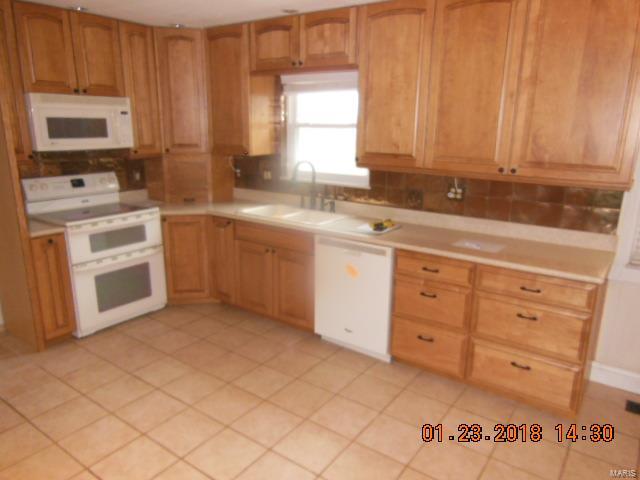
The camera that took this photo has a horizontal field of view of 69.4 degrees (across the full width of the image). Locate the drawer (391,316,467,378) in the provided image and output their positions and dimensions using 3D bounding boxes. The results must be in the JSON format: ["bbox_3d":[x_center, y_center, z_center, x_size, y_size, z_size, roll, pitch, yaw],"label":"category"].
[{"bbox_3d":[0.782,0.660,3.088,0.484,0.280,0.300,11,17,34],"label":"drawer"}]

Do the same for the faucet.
[{"bbox_3d":[-0.104,-0.421,3.867,0.060,0.437,0.279,10,17,33],"label":"faucet"}]

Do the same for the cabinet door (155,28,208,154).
[{"bbox_3d":[-1.216,-1.303,4.106,0.410,1.050,0.020,-2,14,-9],"label":"cabinet door"}]

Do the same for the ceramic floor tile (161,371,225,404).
[{"bbox_3d":[-0.800,0.937,2.945,0.307,0.010,0.307,11,17,34],"label":"ceramic floor tile"}]

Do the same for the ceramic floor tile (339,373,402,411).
[{"bbox_3d":[0.320,0.952,2.879,0.302,0.012,0.302,11,17,34],"label":"ceramic floor tile"}]

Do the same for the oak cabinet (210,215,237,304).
[{"bbox_3d":[-0.626,0.116,4.039,0.217,0.711,0.580,10,17,32],"label":"oak cabinet"}]

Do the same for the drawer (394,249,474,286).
[{"bbox_3d":[0.799,0.136,2.972,0.483,0.139,0.420,10,17,32],"label":"drawer"}]

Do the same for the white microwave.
[{"bbox_3d":[-1.898,-0.898,3.542,0.400,0.387,0.757,10,17,32],"label":"white microwave"}]

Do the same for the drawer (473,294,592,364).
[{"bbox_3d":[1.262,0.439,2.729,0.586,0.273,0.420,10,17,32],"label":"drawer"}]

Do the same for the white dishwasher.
[{"bbox_3d":[0.387,0.357,3.551,0.619,0.843,0.603,10,17,33],"label":"white dishwasher"}]

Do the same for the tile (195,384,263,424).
[{"bbox_3d":[-0.540,0.971,2.732,0.303,0.010,0.303,11,17,34],"label":"tile"}]

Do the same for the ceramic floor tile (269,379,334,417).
[{"bbox_3d":[-0.114,0.971,2.841,0.307,0.010,0.307,11,17,34],"label":"ceramic floor tile"}]

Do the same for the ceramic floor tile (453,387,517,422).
[{"bbox_3d":[0.997,0.982,2.771,0.303,0.010,0.303,11,17,34],"label":"ceramic floor tile"}]

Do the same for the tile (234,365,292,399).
[{"bbox_3d":[-0.360,0.917,2.981,0.302,0.012,0.302,11,17,34],"label":"tile"}]

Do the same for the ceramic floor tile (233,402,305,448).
[{"bbox_3d":[-0.288,1.022,2.564,0.302,0.012,0.302,11,17,34],"label":"ceramic floor tile"}]

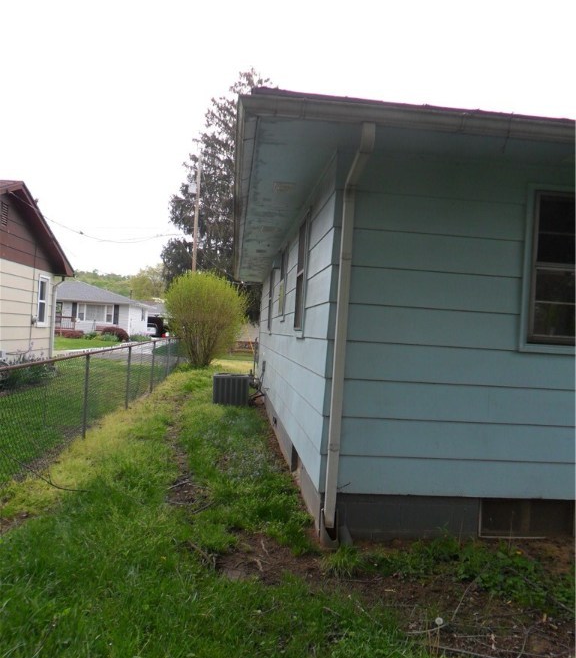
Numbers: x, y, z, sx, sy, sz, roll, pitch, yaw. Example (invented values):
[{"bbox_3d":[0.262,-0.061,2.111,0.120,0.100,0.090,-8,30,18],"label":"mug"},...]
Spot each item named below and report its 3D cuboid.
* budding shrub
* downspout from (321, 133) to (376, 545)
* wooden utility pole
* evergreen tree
[{"bbox_3d":[-2.688,-0.308,19.400,2.600,3.050,2.600,3,0,-6],"label":"budding shrub"},{"bbox_3d":[0.414,0.115,4.139,0.100,2.880,0.650,3,0,-6],"label":"downspout"},{"bbox_3d":[-4.979,-4.060,32.000,0.280,10.600,0.280,3,0,-6],"label":"wooden utility pole"},{"bbox_3d":[-2.980,-8.519,42.000,10.800,19.700,10.800,3,0,-6],"label":"evergreen tree"}]

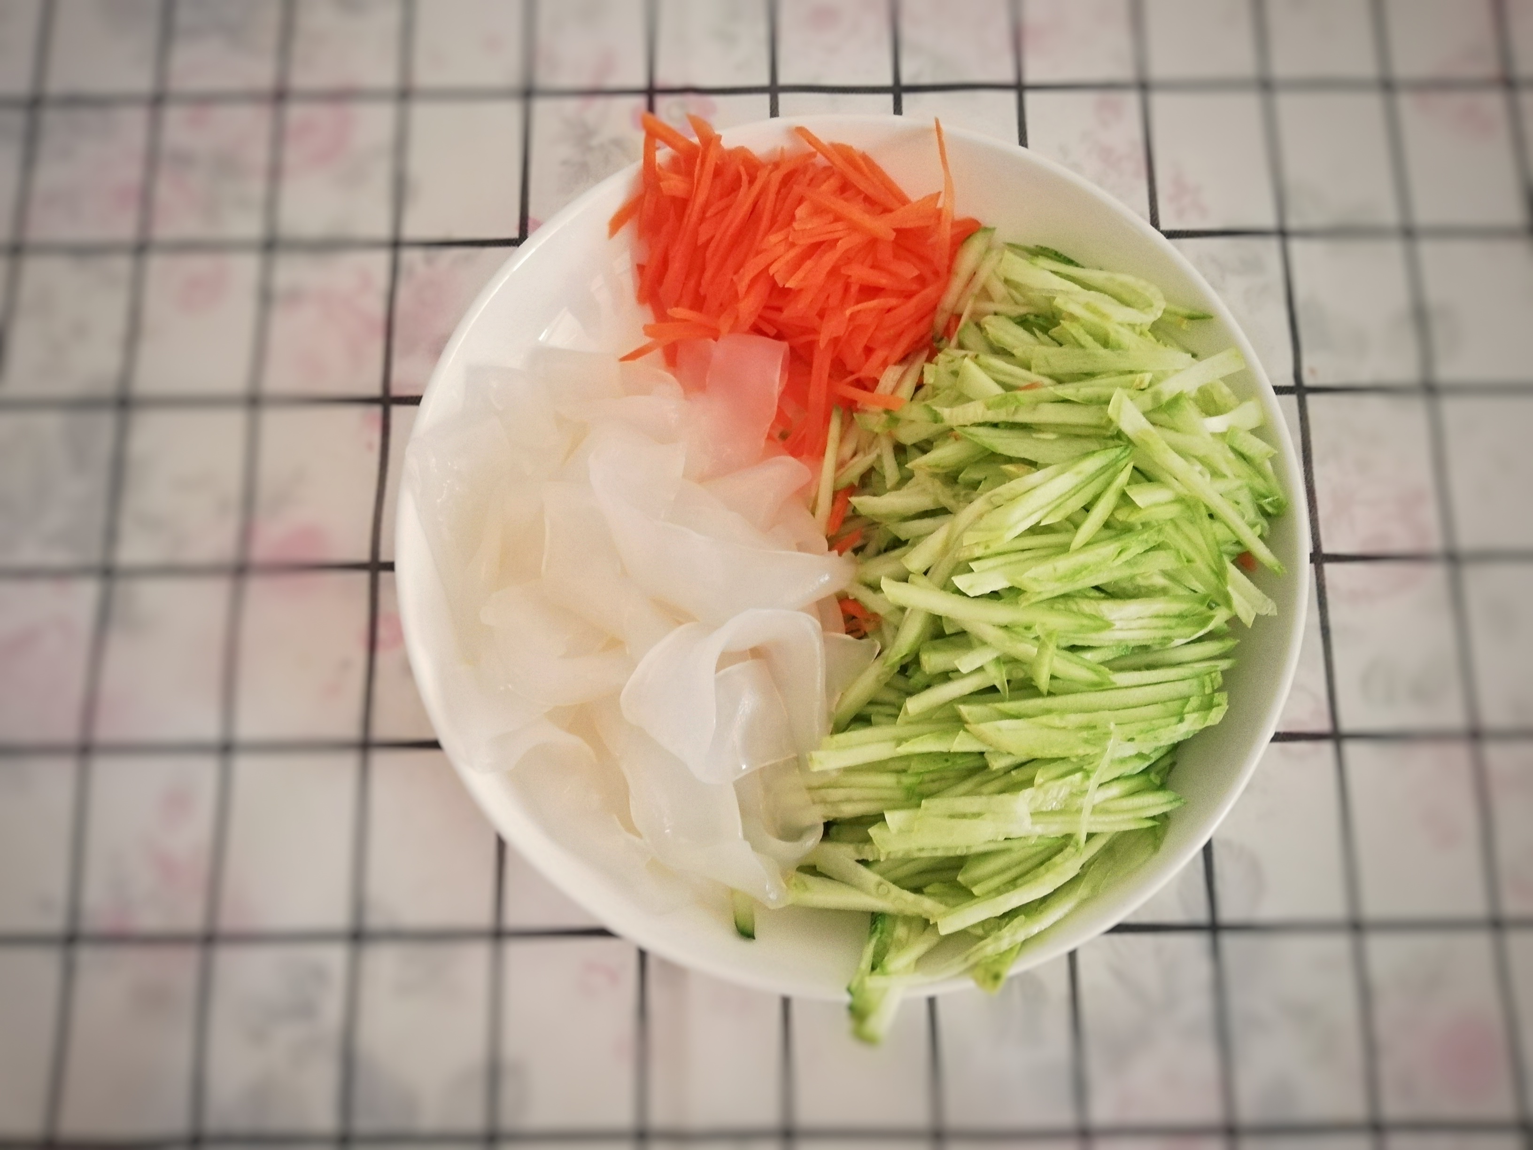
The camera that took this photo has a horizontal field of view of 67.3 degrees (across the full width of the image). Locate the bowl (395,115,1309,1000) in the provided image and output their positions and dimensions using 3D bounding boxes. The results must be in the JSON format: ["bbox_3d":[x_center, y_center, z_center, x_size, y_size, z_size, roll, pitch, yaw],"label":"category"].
[{"bbox_3d":[0.020,-0.006,0.304,0.216,0.060,0.216,0,79,0],"label":"bowl"}]

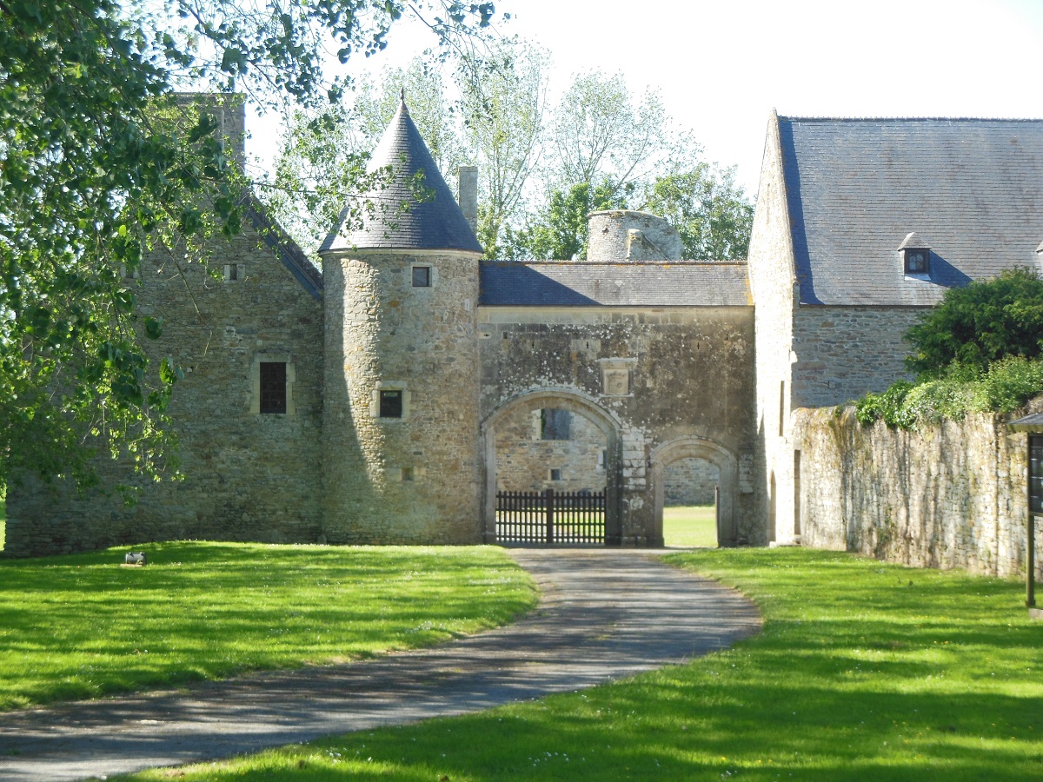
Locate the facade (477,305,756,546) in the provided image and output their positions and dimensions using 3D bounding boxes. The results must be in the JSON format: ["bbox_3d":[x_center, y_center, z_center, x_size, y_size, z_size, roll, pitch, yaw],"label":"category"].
[{"bbox_3d":[2.310,0.860,64.579,6.864,5.886,1.000,0,-2,-3],"label":"facade"}]

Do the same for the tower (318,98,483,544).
[{"bbox_3d":[-2.929,-1.744,64.149,4.011,11.069,4.011,0,-2,0],"label":"tower"}]

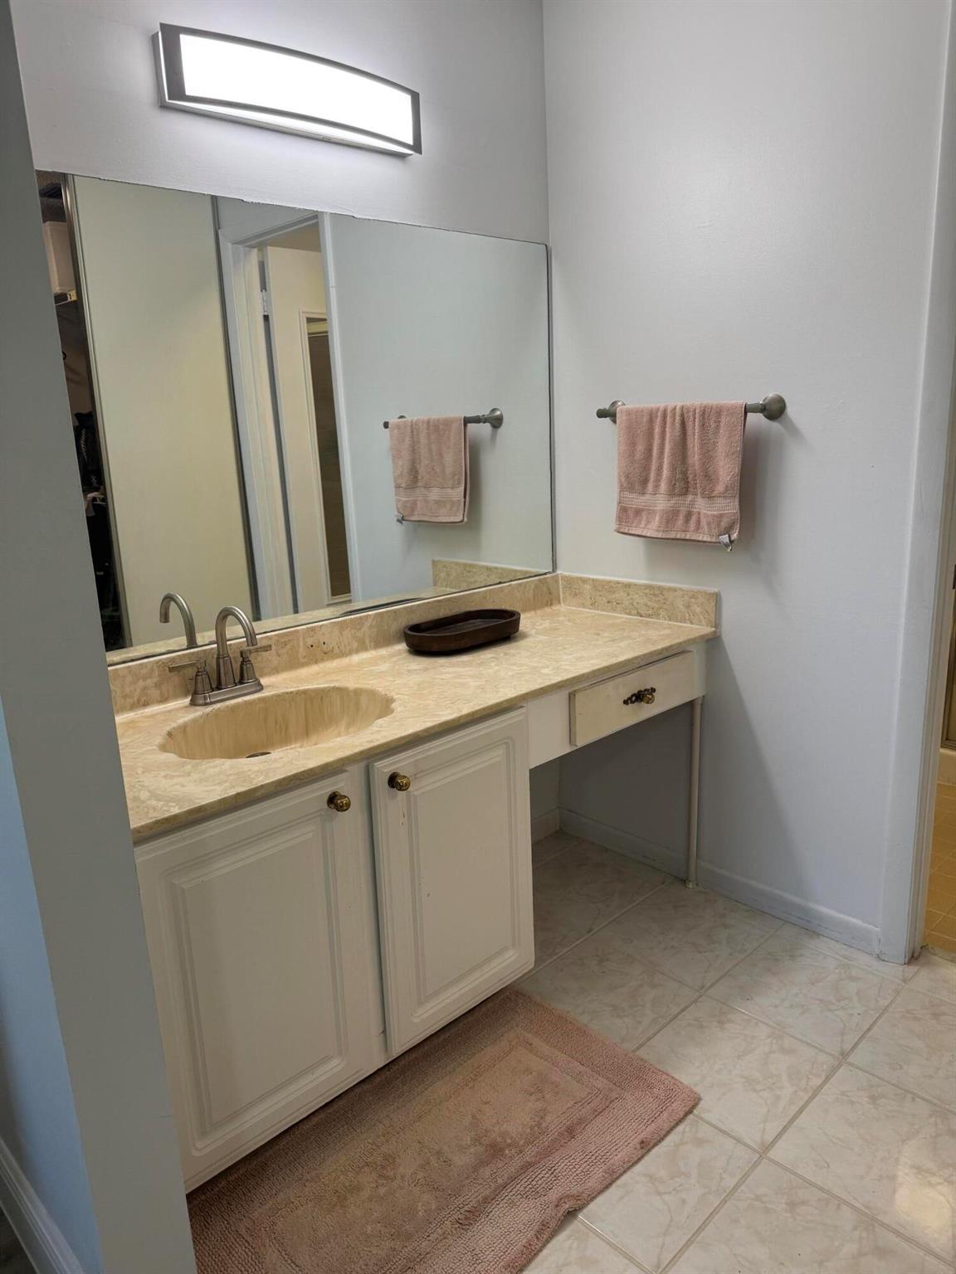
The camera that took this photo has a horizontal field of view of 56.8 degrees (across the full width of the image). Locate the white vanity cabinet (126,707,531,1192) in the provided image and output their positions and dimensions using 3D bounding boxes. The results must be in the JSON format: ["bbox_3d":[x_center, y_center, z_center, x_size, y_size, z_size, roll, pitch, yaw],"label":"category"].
[{"bbox_3d":[-0.392,0.538,1.863,0.905,0.738,0.557,-15,19,-41],"label":"white vanity cabinet"}]

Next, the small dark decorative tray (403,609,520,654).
[{"bbox_3d":[-0.040,-0.012,2.285,0.328,0.057,0.183,-15,18,-42],"label":"small dark decorative tray"}]

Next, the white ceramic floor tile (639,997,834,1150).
[{"bbox_3d":[0.520,0.888,1.838,0.330,0.010,0.330,-15,18,-42],"label":"white ceramic floor tile"}]

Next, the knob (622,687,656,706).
[{"bbox_3d":[0.407,0.148,2.138,0.128,0.033,0.037,-15,19,-41],"label":"knob"}]

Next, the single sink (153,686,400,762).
[{"bbox_3d":[-0.385,0.222,1.767,0.475,0.126,0.360,-15,18,-42],"label":"single sink"}]

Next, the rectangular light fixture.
[{"bbox_3d":[-0.361,-1.134,1.854,0.630,0.133,0.095,-15,18,-42],"label":"rectangular light fixture"}]

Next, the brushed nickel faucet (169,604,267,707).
[{"bbox_3d":[-0.508,0.040,1.848,0.238,0.196,0.174,-15,19,-41],"label":"brushed nickel faucet"}]

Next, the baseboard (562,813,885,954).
[{"bbox_3d":[0.621,0.670,2.523,0.014,0.075,1.037,-15,19,-41],"label":"baseboard"}]

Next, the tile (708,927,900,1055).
[{"bbox_3d":[0.758,0.826,2.056,0.328,0.010,0.326,-15,19,-41],"label":"tile"}]

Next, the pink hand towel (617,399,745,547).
[{"bbox_3d":[0.505,-0.420,2.241,0.053,0.341,0.383,-15,19,-41],"label":"pink hand towel"}]

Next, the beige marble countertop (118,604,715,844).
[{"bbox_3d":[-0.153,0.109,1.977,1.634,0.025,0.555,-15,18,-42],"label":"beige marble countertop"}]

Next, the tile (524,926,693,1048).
[{"bbox_3d":[0.289,0.841,2.071,0.330,0.010,0.330,-15,18,-42],"label":"tile"}]

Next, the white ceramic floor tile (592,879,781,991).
[{"bbox_3d":[0.538,0.773,2.300,0.348,0.010,0.330,-15,19,-41],"label":"white ceramic floor tile"}]

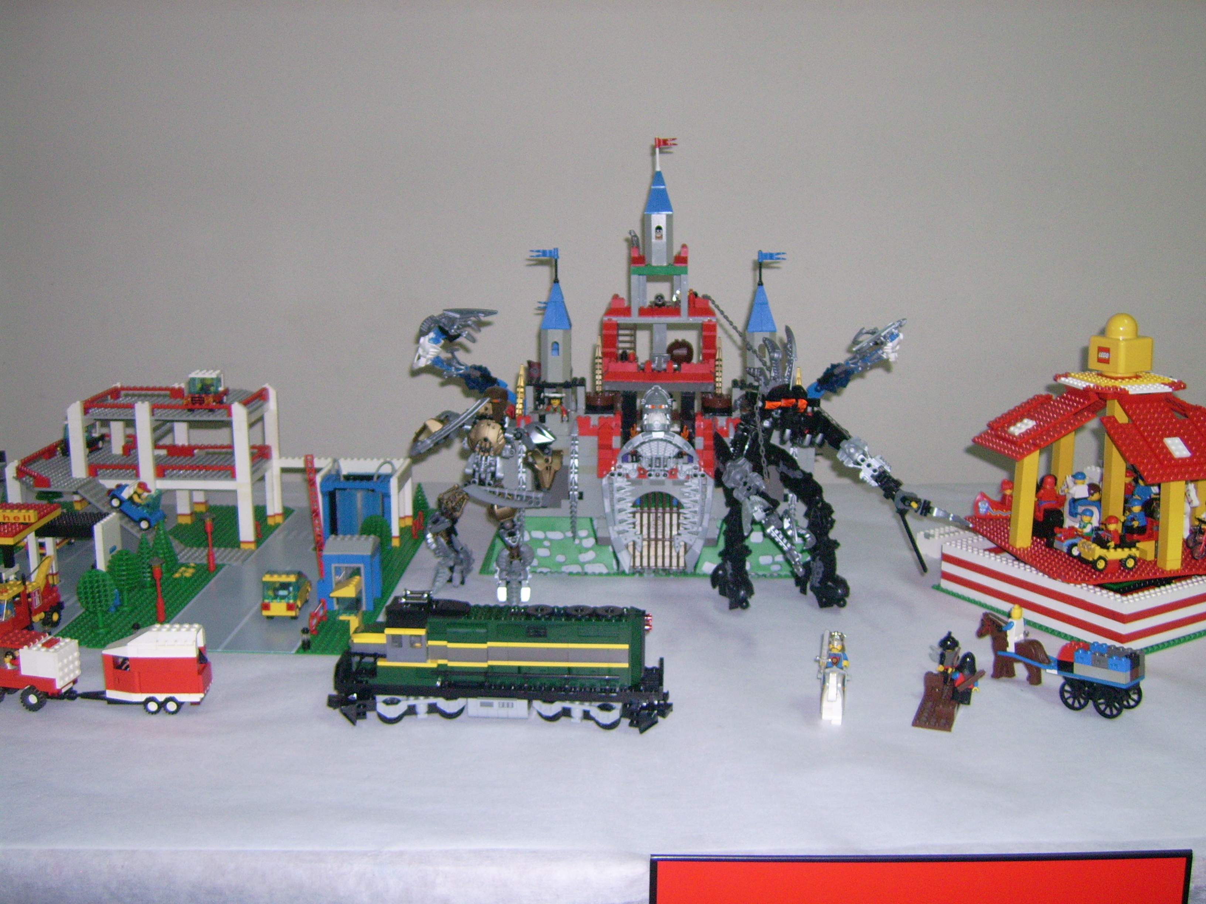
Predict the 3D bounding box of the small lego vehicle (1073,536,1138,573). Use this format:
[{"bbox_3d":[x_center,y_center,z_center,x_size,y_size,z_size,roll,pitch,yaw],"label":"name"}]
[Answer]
[{"bbox_3d":[0.488,0.097,1.343,0.053,0.029,0.037,-2,12,-10],"label":"small lego vehicle"}]

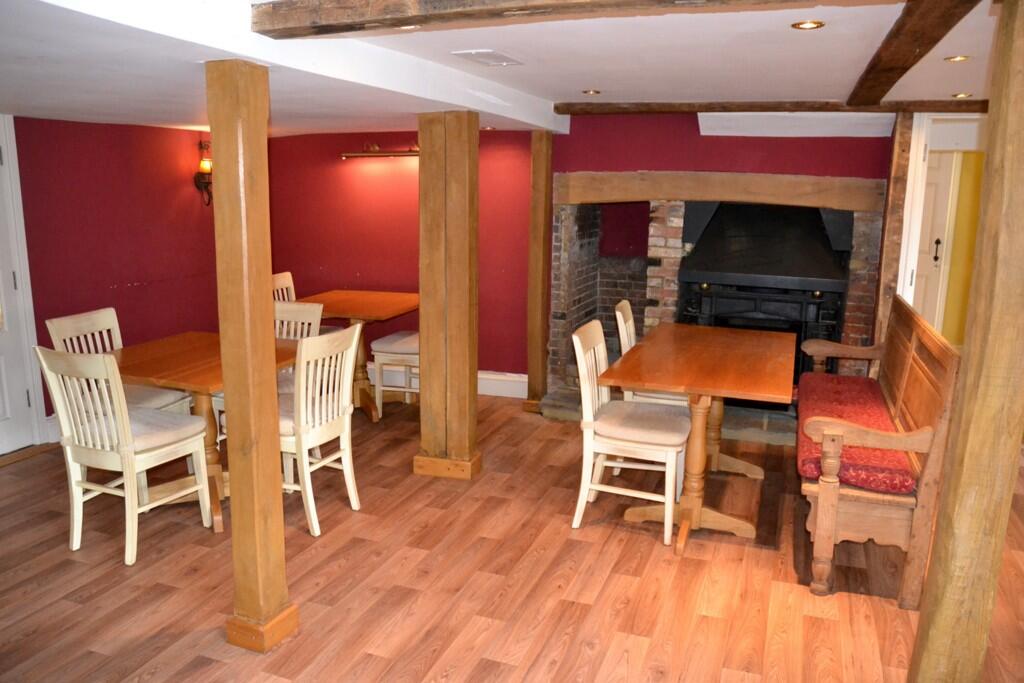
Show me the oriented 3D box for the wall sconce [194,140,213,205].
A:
[{"bbox_3d":[-2.284,-1.293,5.915,0.186,0.473,0.217,4,12,20],"label":"wall sconce"}]

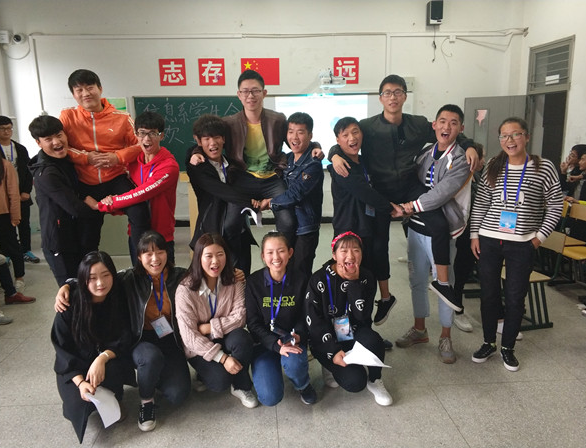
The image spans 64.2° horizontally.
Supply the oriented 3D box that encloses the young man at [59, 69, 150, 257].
[{"bbox_3d":[-1.209,-0.251,3.099,0.570,1.520,0.520,-4,12,-13],"label":"young man"}]

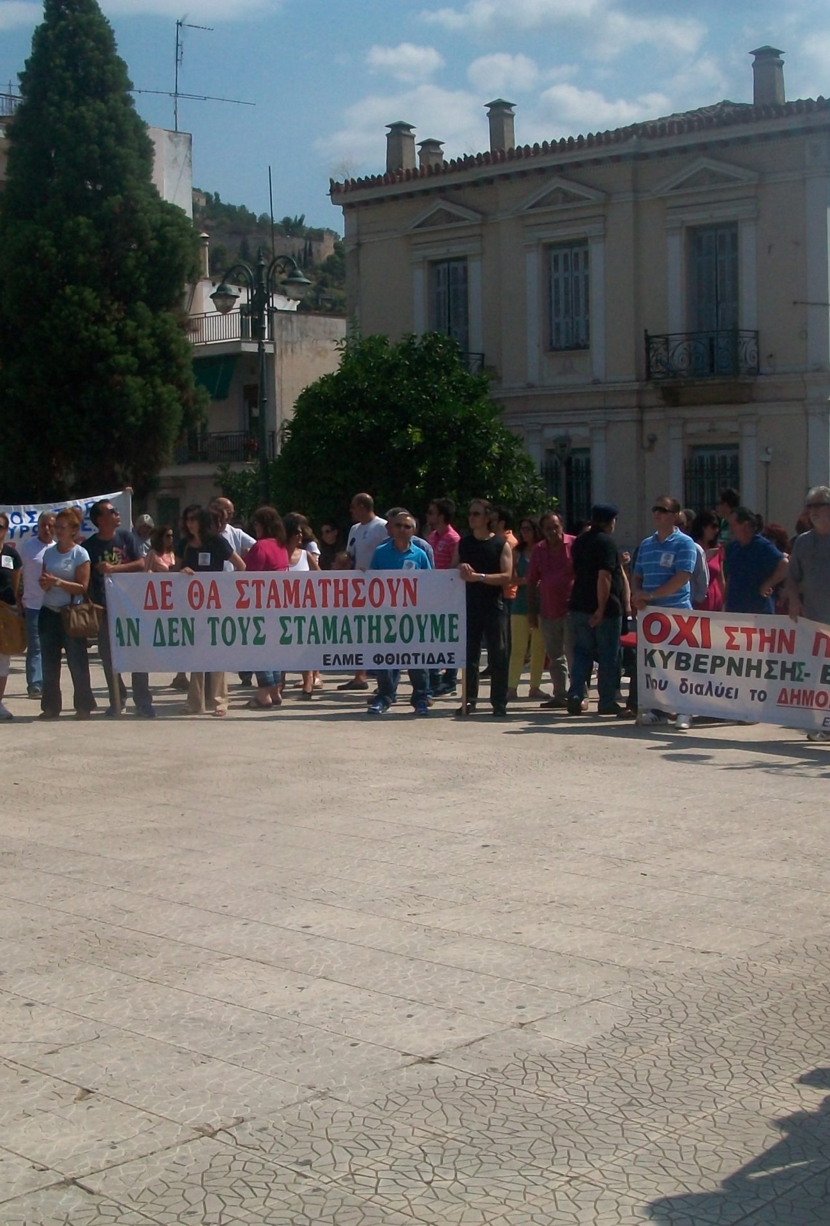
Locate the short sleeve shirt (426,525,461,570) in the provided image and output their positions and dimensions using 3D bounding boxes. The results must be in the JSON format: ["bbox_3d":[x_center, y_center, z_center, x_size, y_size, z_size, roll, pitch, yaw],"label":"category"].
[{"bbox_3d":[0.279,-0.482,14.600,0.280,0.650,0.450,-5,6,-43],"label":"short sleeve shirt"}]

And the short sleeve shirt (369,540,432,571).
[{"bbox_3d":[-0.103,-0.268,13.076,0.530,0.680,0.290,-1,4,-1],"label":"short sleeve shirt"}]

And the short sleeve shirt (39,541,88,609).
[{"bbox_3d":[-2.751,-0.296,12.600,0.410,0.530,0.260,0,4,15],"label":"short sleeve shirt"}]

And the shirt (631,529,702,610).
[{"bbox_3d":[1.932,-0.318,12.300,0.510,0.650,0.300,2,5,38],"label":"shirt"}]

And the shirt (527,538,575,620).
[{"bbox_3d":[1.211,-0.293,13.900,0.490,0.700,0.280,-1,4,0],"label":"shirt"}]

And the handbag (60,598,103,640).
[{"bbox_3d":[-2.590,0.040,12.500,0.340,0.330,0.170,-2,4,-14],"label":"handbag"}]

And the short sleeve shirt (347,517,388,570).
[{"bbox_3d":[-0.447,-0.567,15.000,0.460,0.660,0.290,3,6,40],"label":"short sleeve shirt"}]

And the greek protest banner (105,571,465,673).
[{"bbox_3d":[-1.037,0.070,12.850,2.870,0.800,0.070,-1,4,0],"label":"greek protest banner"}]

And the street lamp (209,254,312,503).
[{"bbox_3d":[-2.130,-2.461,22.500,0.450,5.250,2.000,-5,6,-41],"label":"street lamp"}]

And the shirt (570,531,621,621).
[{"bbox_3d":[1.458,-0.318,12.927,0.320,0.710,0.500,-4,5,-37],"label":"shirt"}]

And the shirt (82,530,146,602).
[{"bbox_3d":[-2.446,-0.362,13.000,0.510,0.620,0.290,-2,5,-18],"label":"shirt"}]

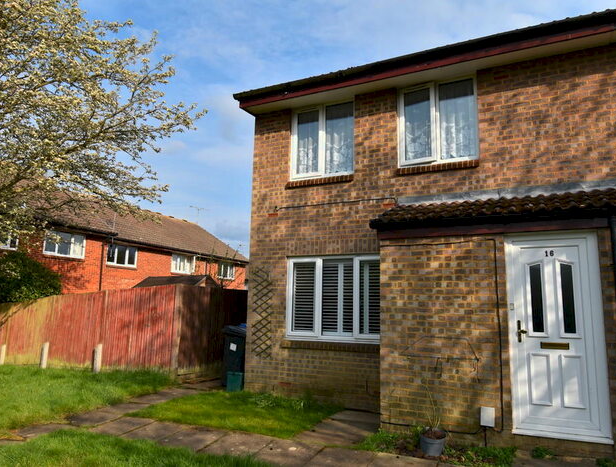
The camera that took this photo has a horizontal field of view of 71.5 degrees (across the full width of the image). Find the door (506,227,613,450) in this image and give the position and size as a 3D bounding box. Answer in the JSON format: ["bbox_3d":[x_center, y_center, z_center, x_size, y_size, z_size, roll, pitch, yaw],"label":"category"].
[{"bbox_3d":[2.593,1.045,4.503,0.890,2.110,0.110,-3,-9,25],"label":"door"}]

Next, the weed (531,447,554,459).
[{"bbox_3d":[2.396,2.229,4.356,0.200,0.085,0.110,-3,-9,25],"label":"weed"}]

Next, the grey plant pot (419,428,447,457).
[{"bbox_3d":[1.341,2.253,4.574,0.275,0.193,0.275,-3,-9,25],"label":"grey plant pot"}]

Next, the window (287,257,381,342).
[{"bbox_3d":[0.472,1.031,6.731,1.780,1.339,0.100,-3,-9,25],"label":"window"}]

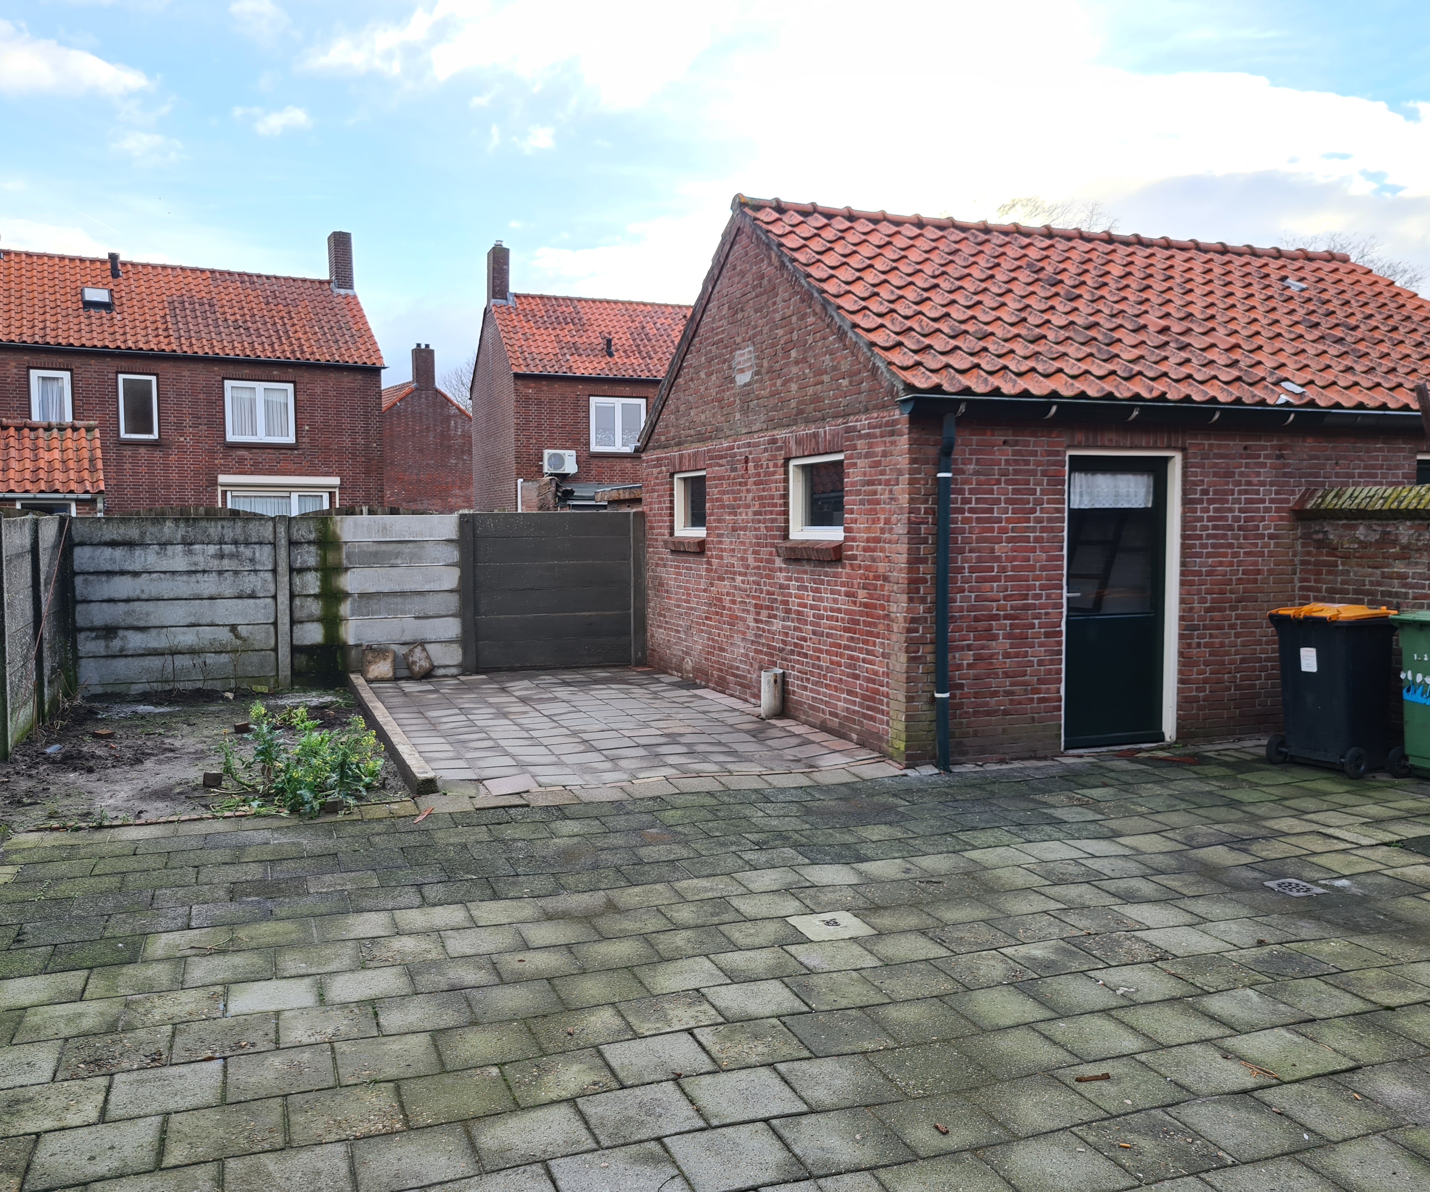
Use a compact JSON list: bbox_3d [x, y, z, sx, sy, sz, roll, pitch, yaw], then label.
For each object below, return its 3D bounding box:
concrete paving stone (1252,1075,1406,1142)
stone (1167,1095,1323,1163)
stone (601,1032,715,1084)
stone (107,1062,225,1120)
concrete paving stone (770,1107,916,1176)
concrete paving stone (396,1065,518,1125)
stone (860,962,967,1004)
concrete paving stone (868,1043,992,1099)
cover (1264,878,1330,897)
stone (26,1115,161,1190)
[{"bbox_3d":[1.732,1.469,3.365,0.300,0.050,0.300,-1,4,-22],"label":"concrete paving stone"},{"bbox_3d":[1.493,1.519,3.365,0.300,0.050,0.300,-1,4,-20],"label":"stone"},{"bbox_3d":[-0.170,1.430,3.627,0.300,0.050,0.300,0,3,-20],"label":"stone"},{"bbox_3d":[-1.581,1.452,3.454,0.300,0.050,0.300,-1,4,-20],"label":"stone"},{"bbox_3d":[0.346,1.525,3.293,0.300,0.050,0.300,-1,4,-18],"label":"concrete paving stone"},{"bbox_3d":[-0.738,1.454,3.419,0.300,0.050,0.300,-1,4,-21],"label":"concrete paving stone"},{"bbox_3d":[0.710,1.407,4.287,0.300,0.050,0.300,-1,4,-20],"label":"stone"},{"bbox_3d":[0.673,1.496,3.717,0.300,0.050,0.300,-1,4,-19],"label":"concrete paving stone"},{"bbox_3d":[2.655,1.346,5.462,0.200,0.020,0.200,0,4,-20],"label":"cover"},{"bbox_3d":[-1.600,1.468,3.102,0.300,0.050,0.300,-1,4,-21],"label":"stone"}]

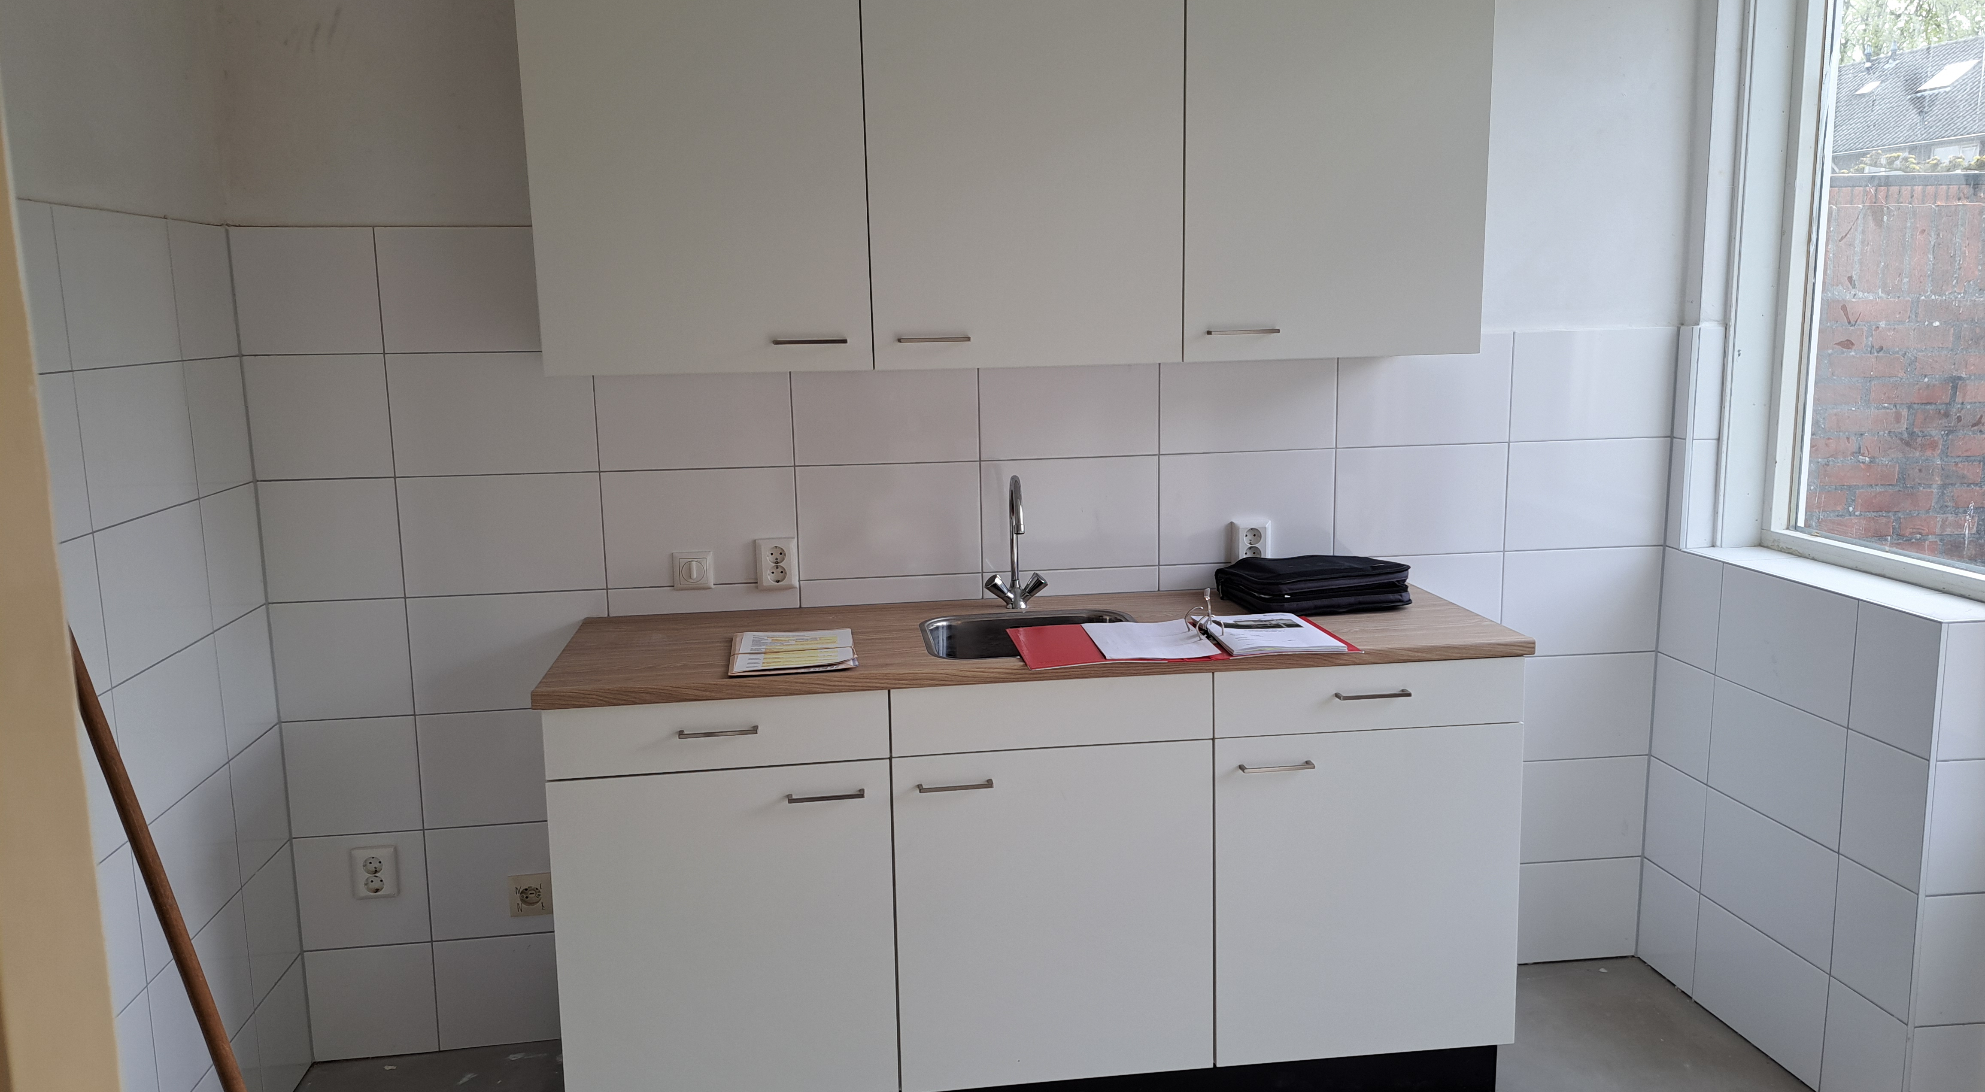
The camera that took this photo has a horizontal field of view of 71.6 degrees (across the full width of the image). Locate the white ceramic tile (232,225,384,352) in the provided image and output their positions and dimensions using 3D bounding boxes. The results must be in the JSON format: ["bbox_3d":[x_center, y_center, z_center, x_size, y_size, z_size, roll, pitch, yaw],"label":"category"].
[{"bbox_3d":[-1.350,-0.504,2.717,0.268,0.249,0.014,-2,10,-7],"label":"white ceramic tile"}]

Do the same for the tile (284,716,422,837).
[{"bbox_3d":[-1.345,0.487,2.902,0.270,0.249,0.010,-2,9,-7],"label":"tile"}]

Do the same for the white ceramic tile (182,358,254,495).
[{"bbox_3d":[-1.481,-0.232,2.633,0.010,0.250,0.266,-2,9,-8],"label":"white ceramic tile"}]

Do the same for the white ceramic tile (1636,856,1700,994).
[{"bbox_3d":[1.609,0.899,3.264,0.010,0.251,0.210,-2,10,-7],"label":"white ceramic tile"}]

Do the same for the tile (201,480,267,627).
[{"bbox_3d":[-1.477,0.017,2.674,0.010,0.250,0.266,-2,9,-8],"label":"tile"}]

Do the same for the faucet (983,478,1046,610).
[{"bbox_3d":[0.056,-0.001,2.851,0.145,0.295,0.190,-2,10,-7],"label":"faucet"}]

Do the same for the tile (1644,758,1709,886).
[{"bbox_3d":[1.593,0.641,3.201,0.010,0.250,0.218,-2,9,-7],"label":"tile"}]

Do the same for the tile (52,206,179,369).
[{"bbox_3d":[-1.420,-0.422,2.238,0.014,0.249,0.393,-2,10,-9],"label":"tile"}]

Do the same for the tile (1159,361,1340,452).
[{"bbox_3d":[0.568,-0.332,3.042,0.401,0.248,0.010,-2,10,-7],"label":"tile"}]

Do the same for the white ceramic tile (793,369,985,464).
[{"bbox_3d":[-0.222,-0.300,2.900,0.396,0.249,0.014,-2,10,-7],"label":"white ceramic tile"}]

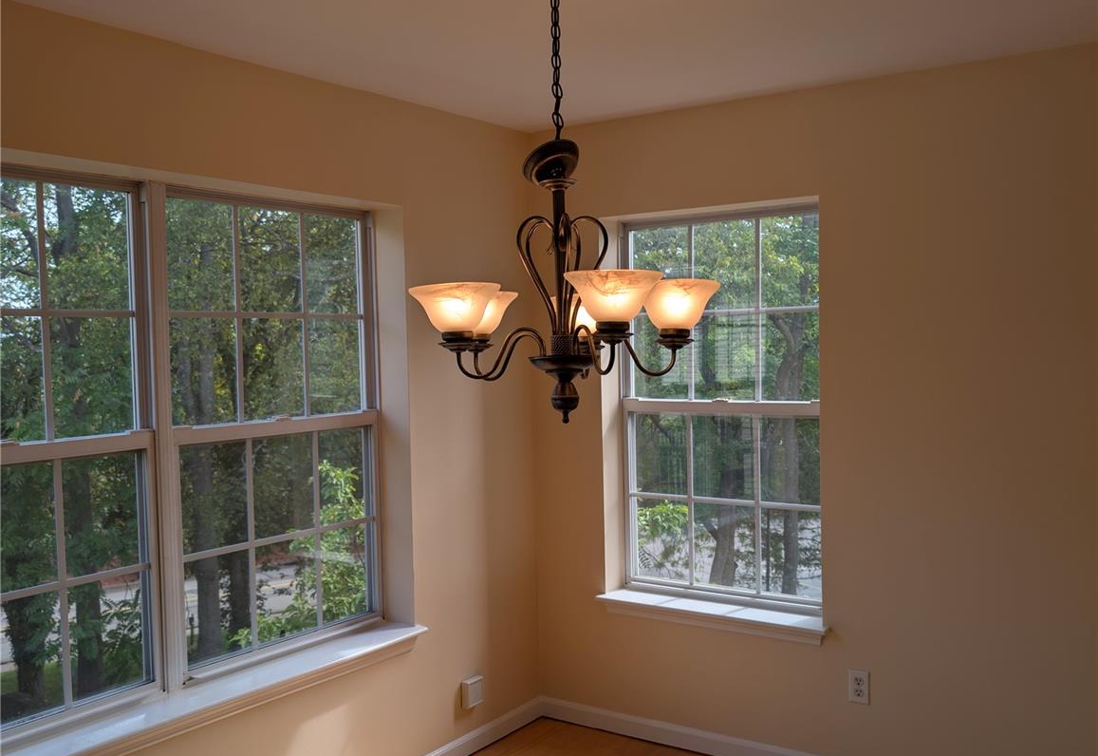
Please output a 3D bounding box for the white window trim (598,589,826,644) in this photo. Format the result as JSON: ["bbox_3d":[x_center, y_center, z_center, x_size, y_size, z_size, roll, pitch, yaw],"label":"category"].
[{"bbox_3d":[0.620,0.907,3.831,0.930,0.070,0.167,0,2,35],"label":"white window trim"}]

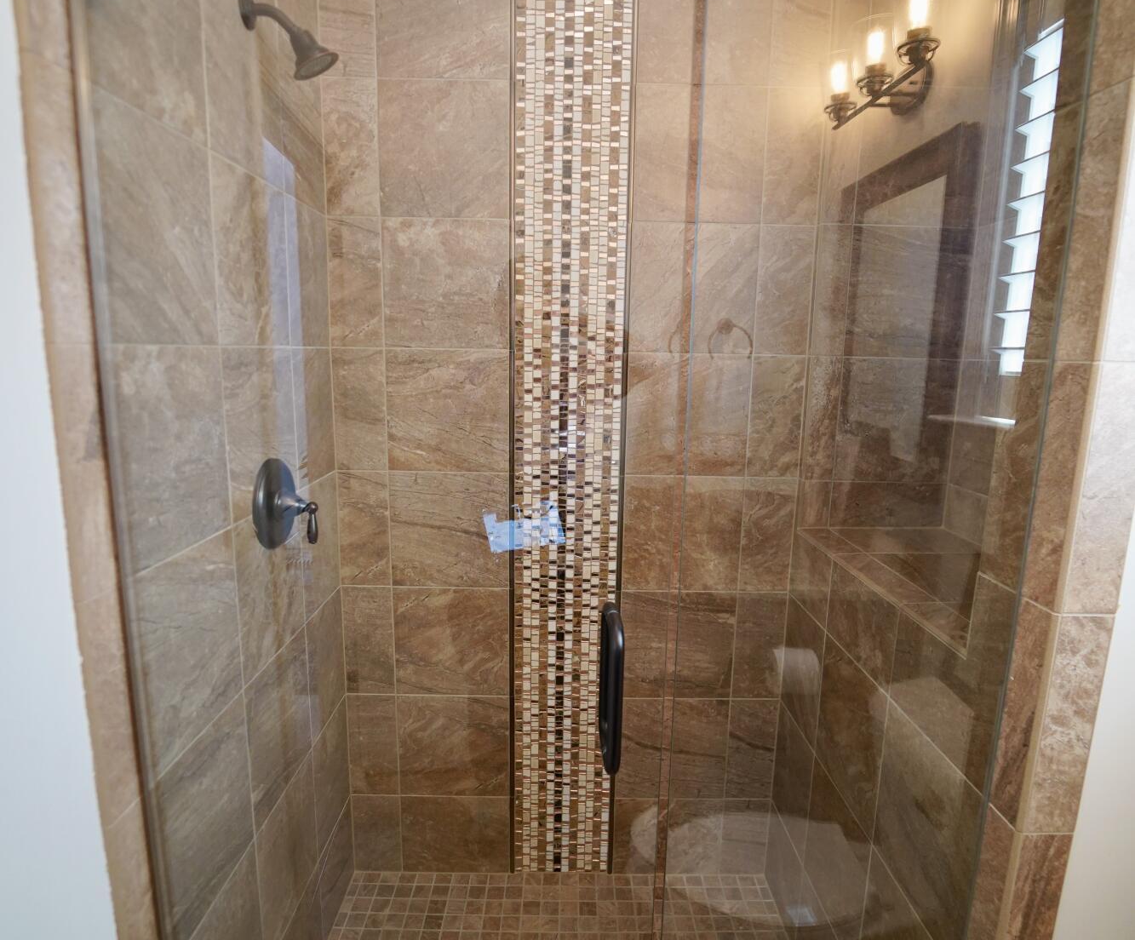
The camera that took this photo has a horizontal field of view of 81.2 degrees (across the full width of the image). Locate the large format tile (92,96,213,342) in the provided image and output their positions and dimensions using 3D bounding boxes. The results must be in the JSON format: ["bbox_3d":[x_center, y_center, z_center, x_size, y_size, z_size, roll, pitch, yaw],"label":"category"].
[{"bbox_3d":[-0.581,-0.334,0.939,0.020,0.304,0.267,1,10,-1],"label":"large format tile"}]

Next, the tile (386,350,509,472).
[{"bbox_3d":[-0.301,-0.146,1.672,0.308,0.304,0.012,1,10,0],"label":"tile"}]

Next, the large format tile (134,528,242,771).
[{"bbox_3d":[-0.591,0.271,1.044,0.020,0.304,0.267,1,10,-1],"label":"large format tile"}]

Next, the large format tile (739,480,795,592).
[{"bbox_3d":[0.524,0.171,1.734,0.129,0.302,0.011,1,10,-1],"label":"large format tile"}]

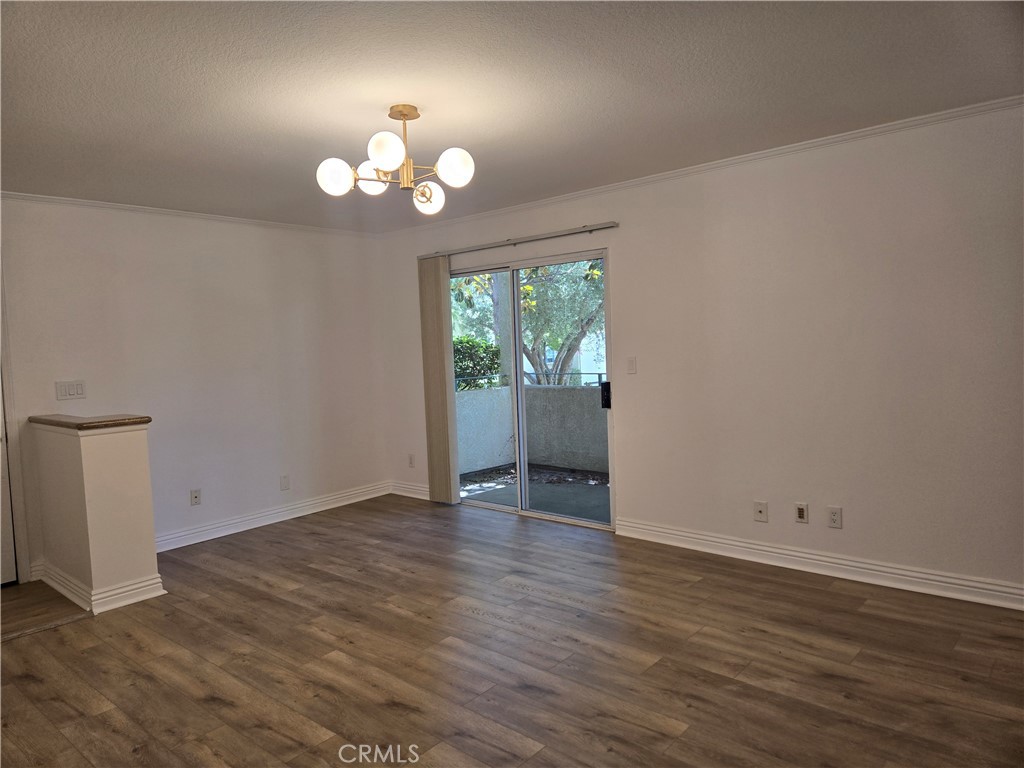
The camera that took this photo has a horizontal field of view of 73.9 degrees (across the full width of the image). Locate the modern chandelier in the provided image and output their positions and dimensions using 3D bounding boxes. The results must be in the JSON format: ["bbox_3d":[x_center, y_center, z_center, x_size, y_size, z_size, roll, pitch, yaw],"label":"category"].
[{"bbox_3d":[-0.467,-1.012,3.007,0.730,0.400,0.690,1,5,41],"label":"modern chandelier"}]

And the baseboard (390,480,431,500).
[{"bbox_3d":[-0.921,0.984,6.290,0.610,0.127,0.020,1,5,41],"label":"baseboard"}]

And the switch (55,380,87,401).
[{"bbox_3d":[-2.898,0.043,4.477,0.010,0.117,0.163,1,5,41],"label":"switch"}]

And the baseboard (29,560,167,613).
[{"bbox_3d":[-2.527,1.180,4.190,0.980,0.136,0.420,1,5,41],"label":"baseboard"}]

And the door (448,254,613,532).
[{"bbox_3d":[0.065,0.056,5.380,1.760,2.010,0.100,1,5,41],"label":"door"}]

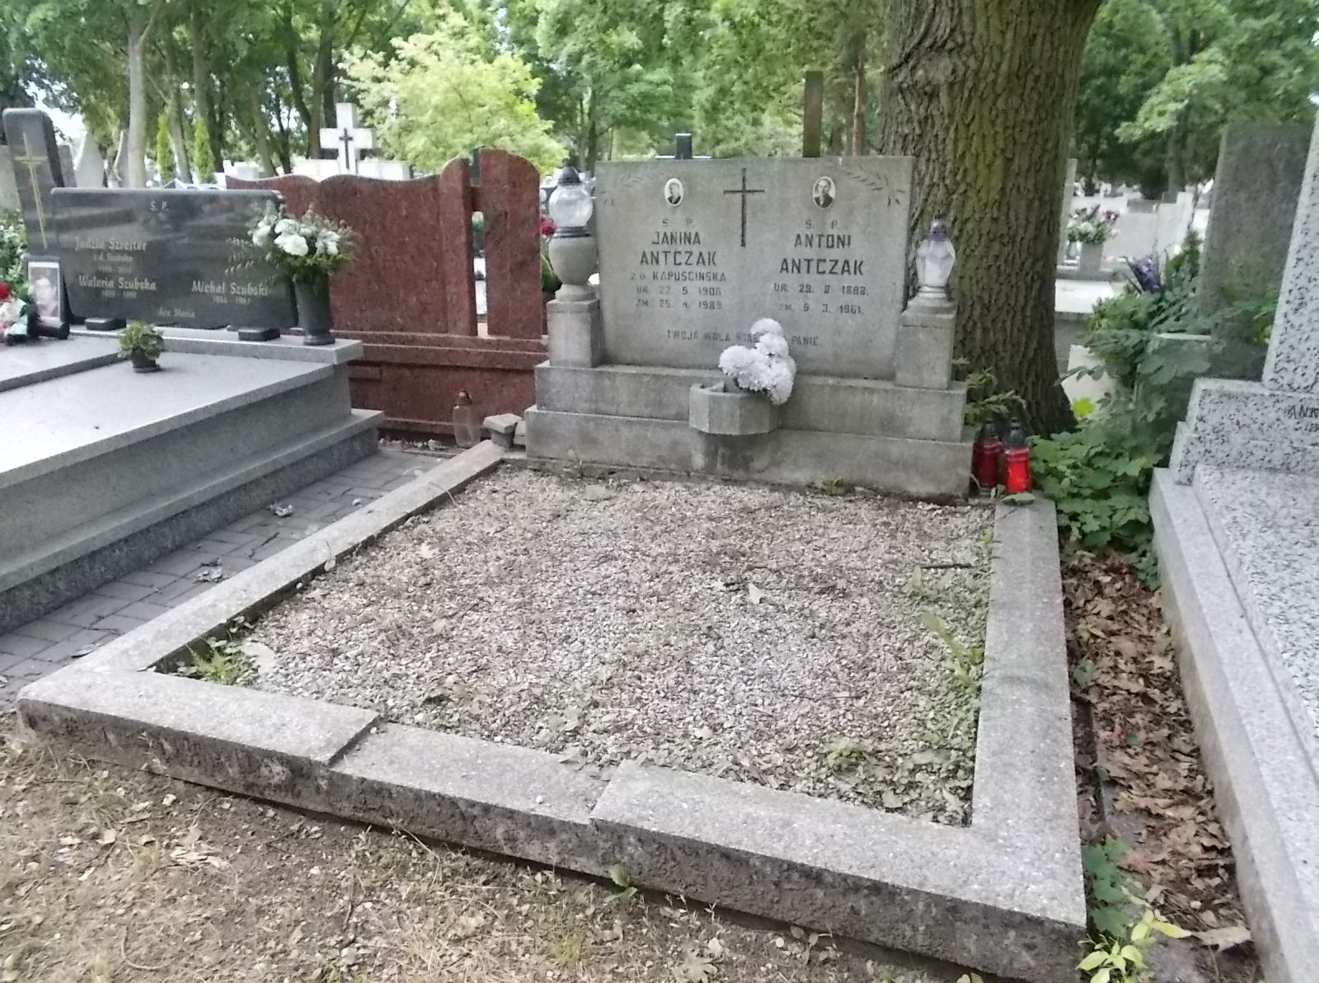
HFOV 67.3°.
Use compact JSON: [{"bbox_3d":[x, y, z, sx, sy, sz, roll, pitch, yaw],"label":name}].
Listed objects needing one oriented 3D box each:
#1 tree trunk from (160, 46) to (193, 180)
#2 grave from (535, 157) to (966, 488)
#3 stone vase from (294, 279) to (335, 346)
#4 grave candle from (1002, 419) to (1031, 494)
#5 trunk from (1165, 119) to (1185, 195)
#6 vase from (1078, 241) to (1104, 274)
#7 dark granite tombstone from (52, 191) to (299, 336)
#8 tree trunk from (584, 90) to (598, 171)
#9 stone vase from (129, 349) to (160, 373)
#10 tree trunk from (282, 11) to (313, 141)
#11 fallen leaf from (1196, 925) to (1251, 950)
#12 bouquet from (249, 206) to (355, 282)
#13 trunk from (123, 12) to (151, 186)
[{"bbox_3d":[-10.189,-7.865,21.011,0.262,2.947,0.262,5,20,19],"label":"tree trunk"},{"bbox_3d":[0.310,-0.667,3.936,1.865,1.240,0.400,6,21,19],"label":"grave"},{"bbox_3d":[-1.606,-0.846,4.622,0.156,0.315,0.156,5,20,19],"label":"stone vase"},{"bbox_3d":[1.310,-0.126,3.618,0.089,0.268,0.089,1,18,20],"label":"grave candle"},{"bbox_3d":[9.390,-5.993,18.003,0.281,1.459,0.281,5,20,19],"label":"trunk"},{"bbox_3d":[3.351,-1.827,7.672,0.167,0.235,0.167,5,20,19],"label":"vase"},{"bbox_3d":[-2.449,-1.172,4.990,1.430,0.640,0.080,6,18,20],"label":"dark granite tombstone"},{"bbox_3d":[-2.239,-11.739,32.897,0.260,2.950,0.260,6,21,19],"label":"tree trunk"},{"bbox_3d":[-2.373,-0.611,4.563,0.125,0.100,0.125,6,21,19],"label":"stone vase"},{"bbox_3d":[-7.634,-8.756,21.009,0.240,2.607,0.240,5,20,19],"label":"tree trunk"},{"bbox_3d":[1.036,0.815,1.817,0.100,0.030,0.060,6,21,19],"label":"fallen leaf"},{"bbox_3d":[-1.651,-1.139,4.567,0.480,0.340,0.420,6,21,19],"label":"bouquet"},{"bbox_3d":[-8.843,-6.254,16.819,0.300,3.600,0.300,11,20,17],"label":"trunk"}]

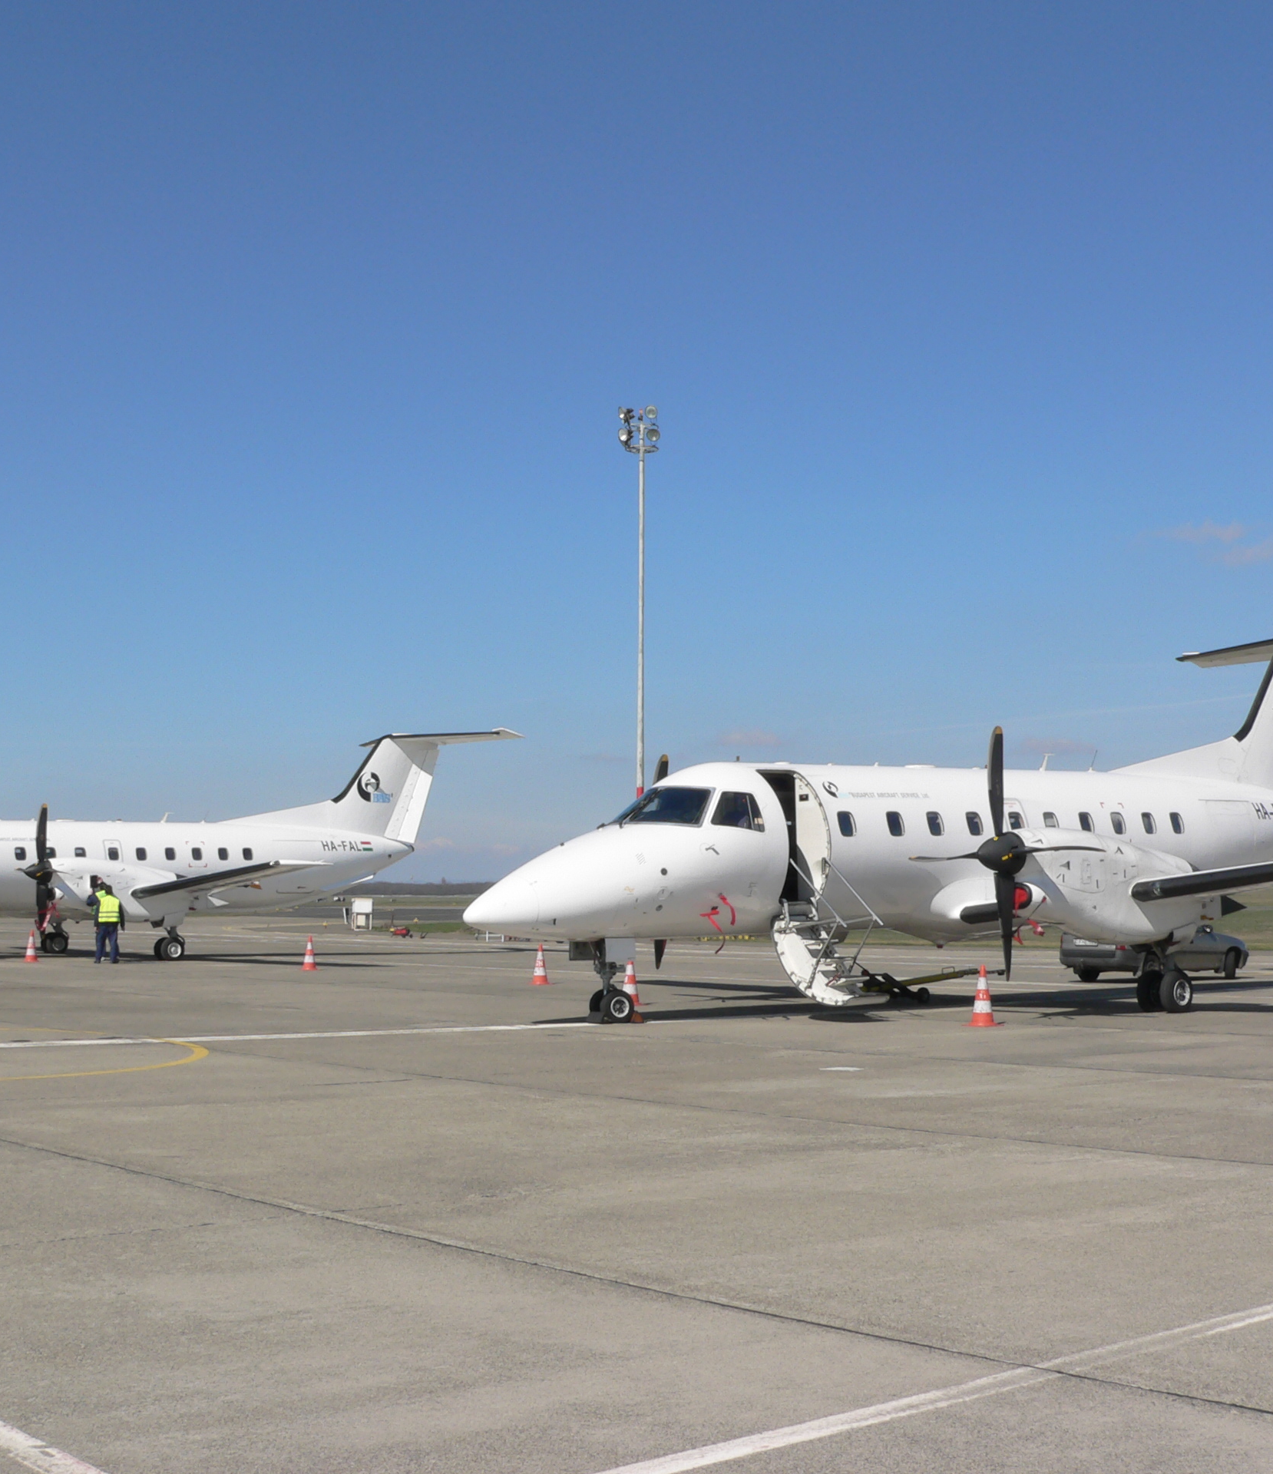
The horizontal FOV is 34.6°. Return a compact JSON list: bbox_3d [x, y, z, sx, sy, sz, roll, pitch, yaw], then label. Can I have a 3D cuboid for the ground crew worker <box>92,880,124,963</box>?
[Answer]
[{"bbox_3d":[-11.768,4.178,45.700,0.600,1.780,0.380,2,-5,-22],"label":"ground crew worker"}]

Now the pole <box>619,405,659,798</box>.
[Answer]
[{"bbox_3d":[0.152,-2.843,88.000,1.720,22.800,1.600,-1,-5,12],"label":"pole"}]

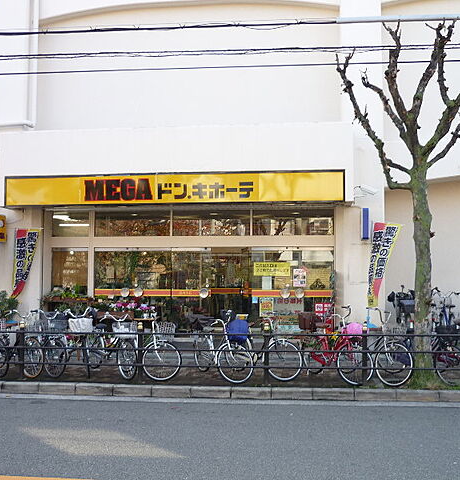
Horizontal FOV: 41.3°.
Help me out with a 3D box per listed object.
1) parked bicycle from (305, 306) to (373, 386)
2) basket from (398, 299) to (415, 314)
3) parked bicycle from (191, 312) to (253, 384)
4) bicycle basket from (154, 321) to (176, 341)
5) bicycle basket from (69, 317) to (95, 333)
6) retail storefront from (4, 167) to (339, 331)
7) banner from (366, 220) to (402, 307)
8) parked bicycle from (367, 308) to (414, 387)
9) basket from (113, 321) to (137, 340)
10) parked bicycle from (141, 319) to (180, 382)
[{"bbox_3d":[1.727,1.750,10.170,0.600,1.130,1.750,3,-5,-28],"label":"parked bicycle"},{"bbox_3d":[3.452,1.296,11.800,0.350,0.270,0.290,1,-5,-11],"label":"basket"},{"bbox_3d":[-0.187,1.781,10.343,0.580,1.080,1.750,3,-5,-32],"label":"parked bicycle"},{"bbox_3d":[-1.025,1.461,9.850,0.310,0.270,0.350,0,-3,9],"label":"bicycle basket"},{"bbox_3d":[-2.446,1.408,10.050,0.380,0.270,0.290,1,-3,-19],"label":"bicycle basket"},{"bbox_3d":[-1.250,0.353,13.632,7.510,3.573,1.100,0,-5,6],"label":"retail storefront"},{"bbox_3d":[3.292,0.522,13.000,0.660,1.820,0.120,0,-5,6],"label":"banner"},{"bbox_3d":[2.281,1.701,9.870,0.580,1.130,1.800,2,-3,-30],"label":"parked bicycle"},{"bbox_3d":[-1.709,1.465,9.930,0.360,0.270,0.280,2,-4,-34],"label":"basket"},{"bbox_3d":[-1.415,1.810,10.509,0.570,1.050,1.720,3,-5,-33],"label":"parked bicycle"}]

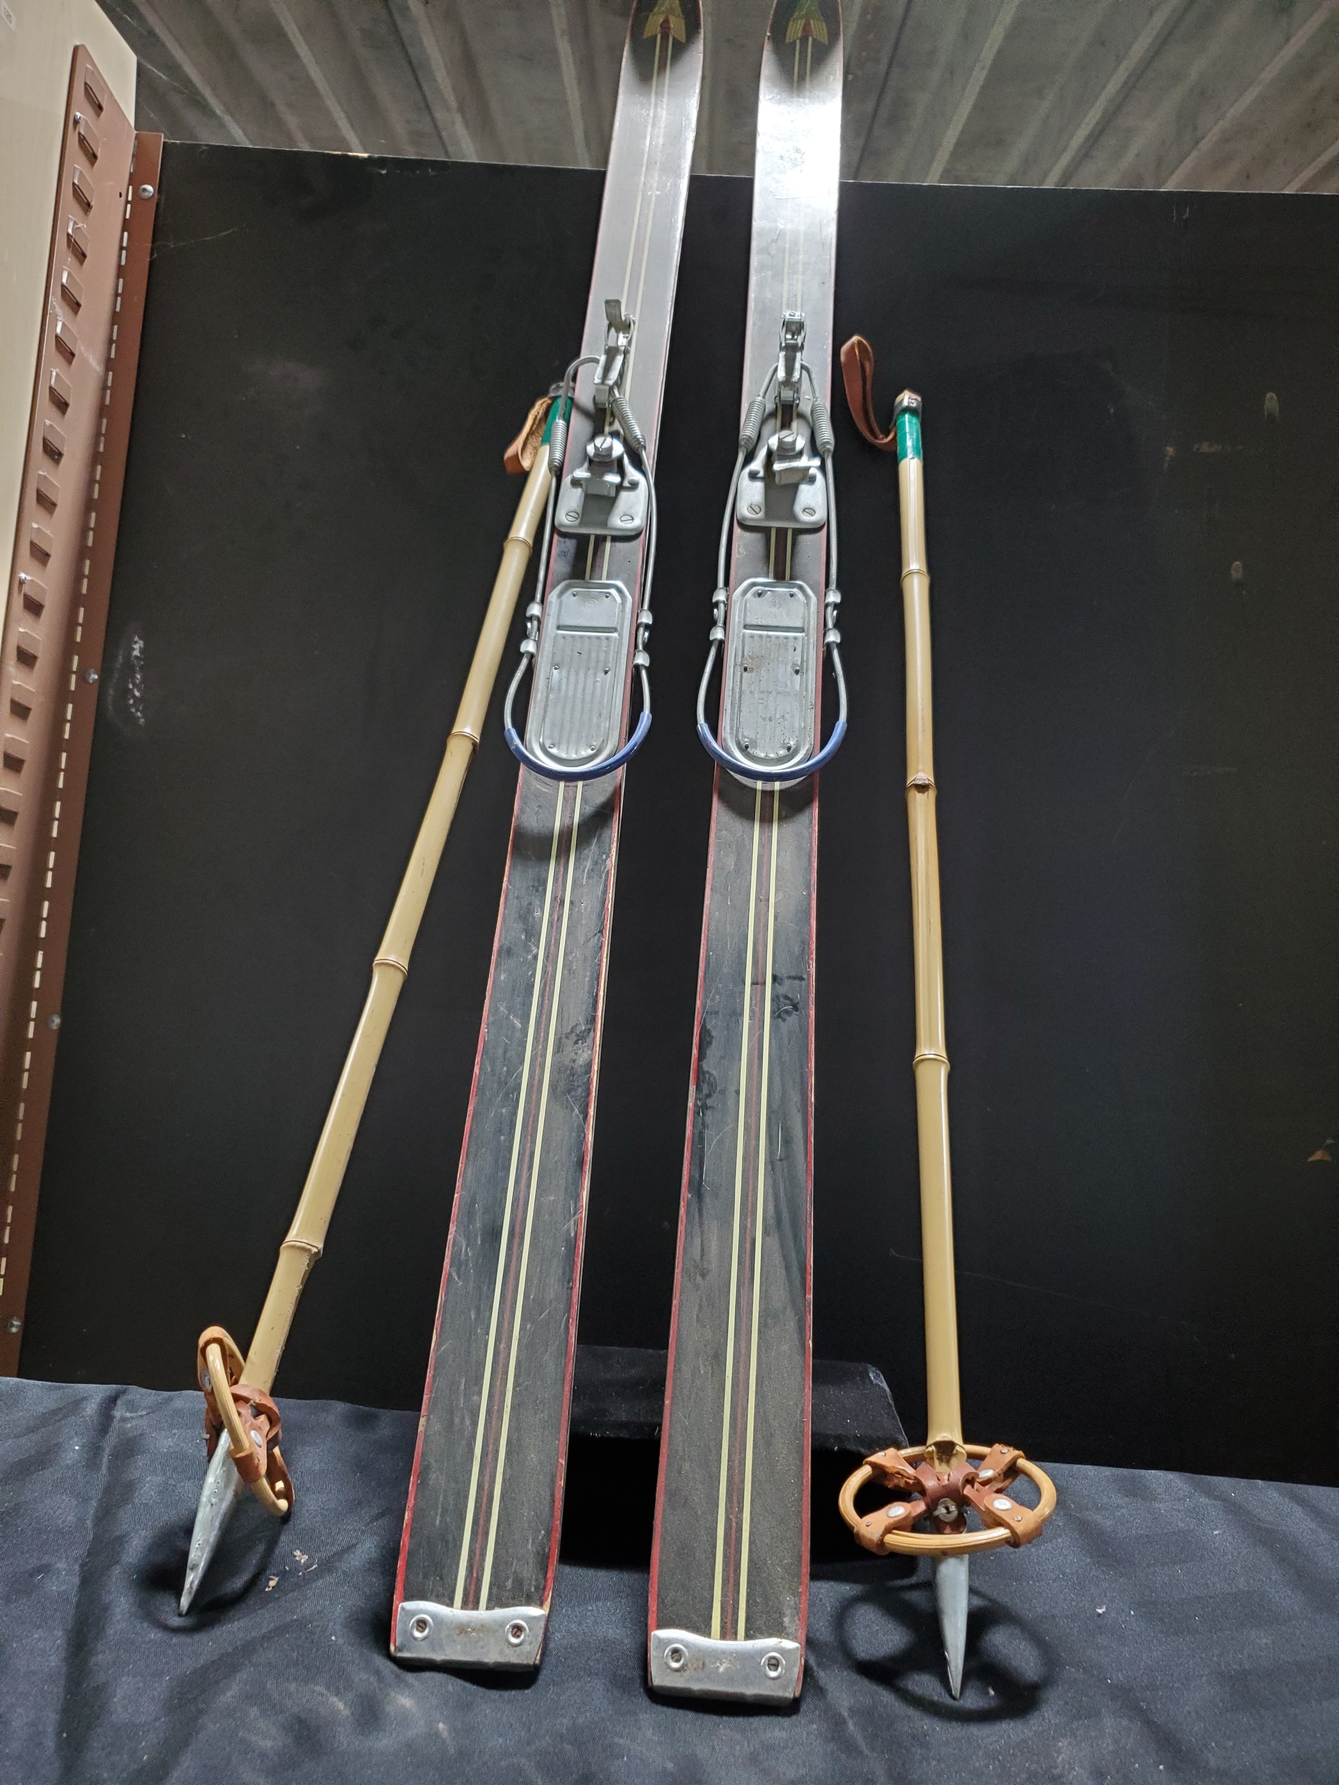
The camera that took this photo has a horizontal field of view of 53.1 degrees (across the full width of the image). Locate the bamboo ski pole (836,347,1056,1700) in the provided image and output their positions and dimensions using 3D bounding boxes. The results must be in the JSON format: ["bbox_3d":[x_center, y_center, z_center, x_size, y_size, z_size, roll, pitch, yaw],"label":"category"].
[{"bbox_3d":[0.204,-0.050,1.073,0.132,1.194,0.115,-2,-34,11],"label":"bamboo ski pole"}]

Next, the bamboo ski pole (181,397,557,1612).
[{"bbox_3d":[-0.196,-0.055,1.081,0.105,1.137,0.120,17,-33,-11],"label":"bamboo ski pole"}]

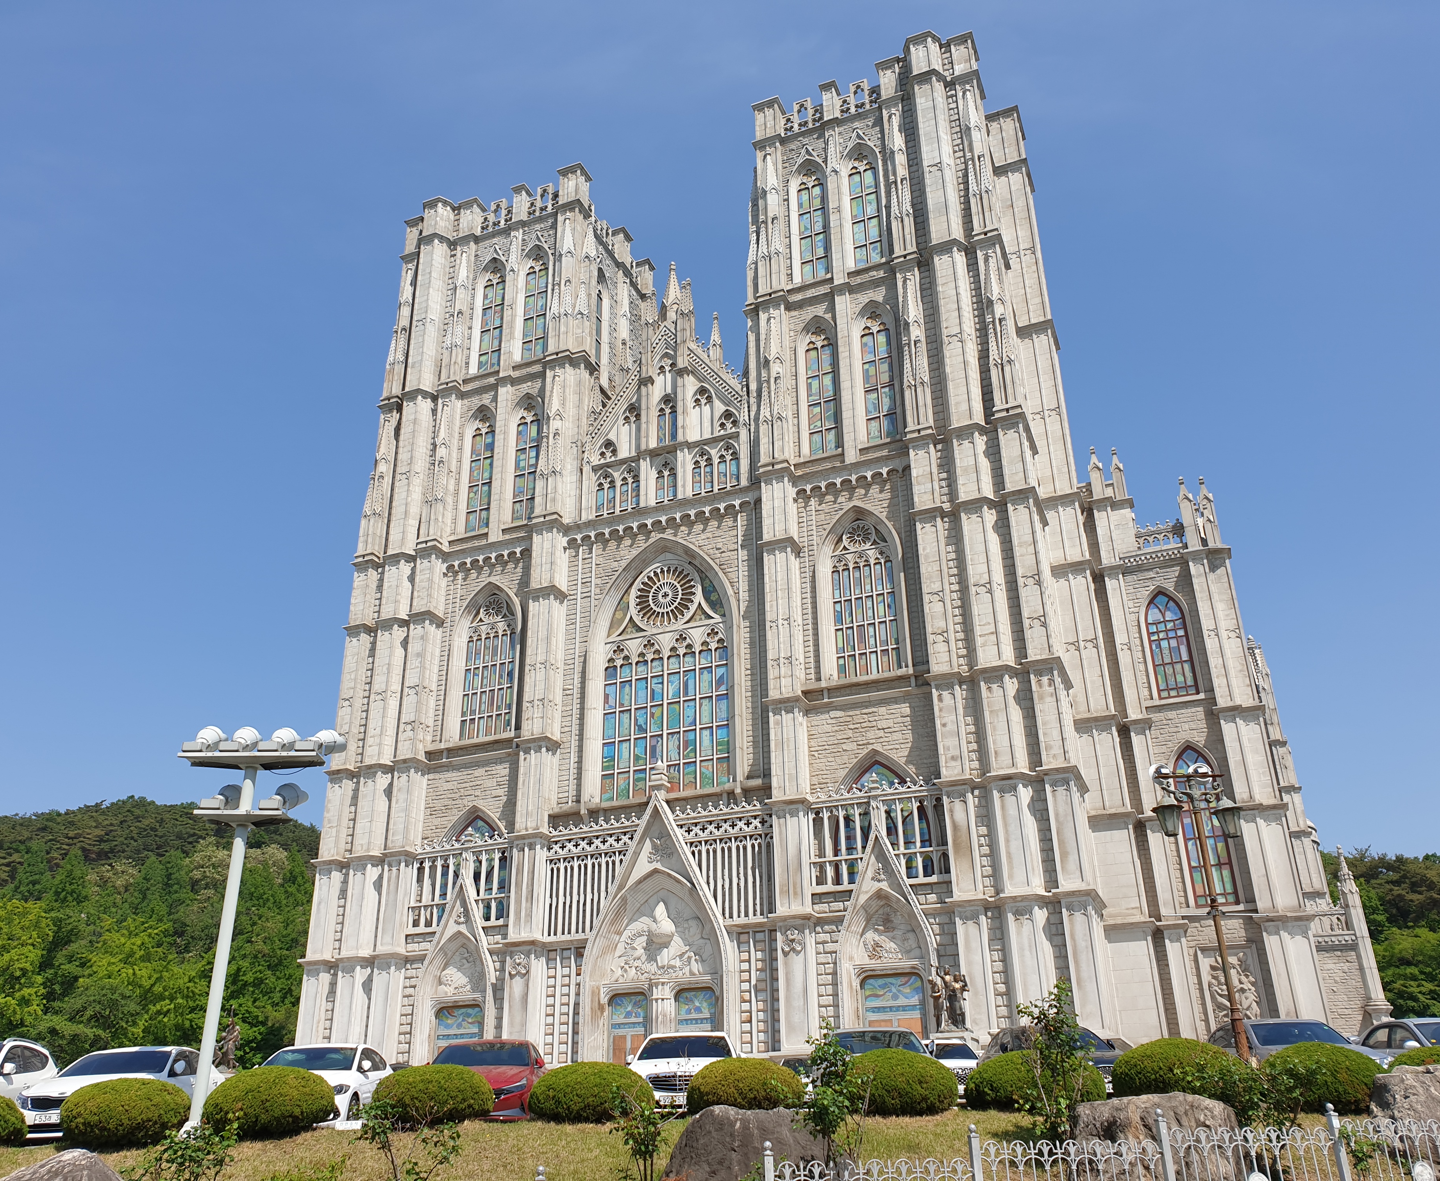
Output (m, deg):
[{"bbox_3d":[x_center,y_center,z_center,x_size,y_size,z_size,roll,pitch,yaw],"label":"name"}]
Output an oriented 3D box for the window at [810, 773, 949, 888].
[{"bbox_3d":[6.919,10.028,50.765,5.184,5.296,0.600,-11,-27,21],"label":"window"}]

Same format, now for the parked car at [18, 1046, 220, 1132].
[{"bbox_3d":[-9.191,8.017,18.639,1.840,1.460,4.840,0,-25,-3],"label":"parked car"}]

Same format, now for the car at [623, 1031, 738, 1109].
[{"bbox_3d":[-0.501,8.074,19.509,1.950,1.490,5.100,-2,-25,2],"label":"car"}]

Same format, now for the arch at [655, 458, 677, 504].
[{"bbox_3d":[-2.839,-5.907,62.931,1.319,2.626,0.450,-11,-27,21],"label":"arch"}]

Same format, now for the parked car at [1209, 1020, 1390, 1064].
[{"bbox_3d":[9.618,8.219,20.300,1.850,1.470,4.850,-2,-25,2],"label":"parked car"}]

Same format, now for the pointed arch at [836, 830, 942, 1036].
[{"bbox_3d":[6.884,14.322,48.126,4.111,9.345,1.000,-11,-27,21],"label":"pointed arch"}]

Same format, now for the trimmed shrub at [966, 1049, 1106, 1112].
[{"bbox_3d":[4.099,6.392,15.408,1.807,0.752,1.807,-1,-25,0],"label":"trimmed shrub"}]

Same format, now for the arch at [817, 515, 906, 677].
[{"bbox_3d":[6.427,0.061,54.769,3.916,8.272,0.900,-11,-27,21],"label":"arch"}]

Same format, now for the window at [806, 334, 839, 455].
[{"bbox_3d":[5.420,-10.697,63.435,1.530,7.761,0.350,-11,-27,20],"label":"window"}]

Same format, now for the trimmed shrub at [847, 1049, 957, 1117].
[{"bbox_3d":[2.499,6.826,16.399,1.585,0.857,1.585,-1,-25,0],"label":"trimmed shrub"}]

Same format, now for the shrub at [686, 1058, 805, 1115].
[{"bbox_3d":[0.356,6.869,16.299,1.644,0.760,1.644,-1,-25,0],"label":"shrub"}]

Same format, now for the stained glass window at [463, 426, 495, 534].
[{"bbox_3d":[-13.836,-6.682,68.692,1.494,7.236,0.350,-11,-27,21],"label":"stained glass window"}]

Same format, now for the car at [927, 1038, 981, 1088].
[{"bbox_3d":[5.348,11.815,28.580,1.880,1.680,4.700,-4,-25,5],"label":"car"}]

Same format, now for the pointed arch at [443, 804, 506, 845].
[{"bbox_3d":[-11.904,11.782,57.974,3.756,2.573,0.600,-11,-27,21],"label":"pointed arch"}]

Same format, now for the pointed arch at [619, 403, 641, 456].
[{"bbox_3d":[-4.794,-8.703,63.823,1.295,3.183,0.400,-11,-27,21],"label":"pointed arch"}]

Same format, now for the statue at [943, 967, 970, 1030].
[{"bbox_3d":[7.491,12.958,37.532,0.903,1.906,0.750,-11,-27,21],"label":"statue"}]

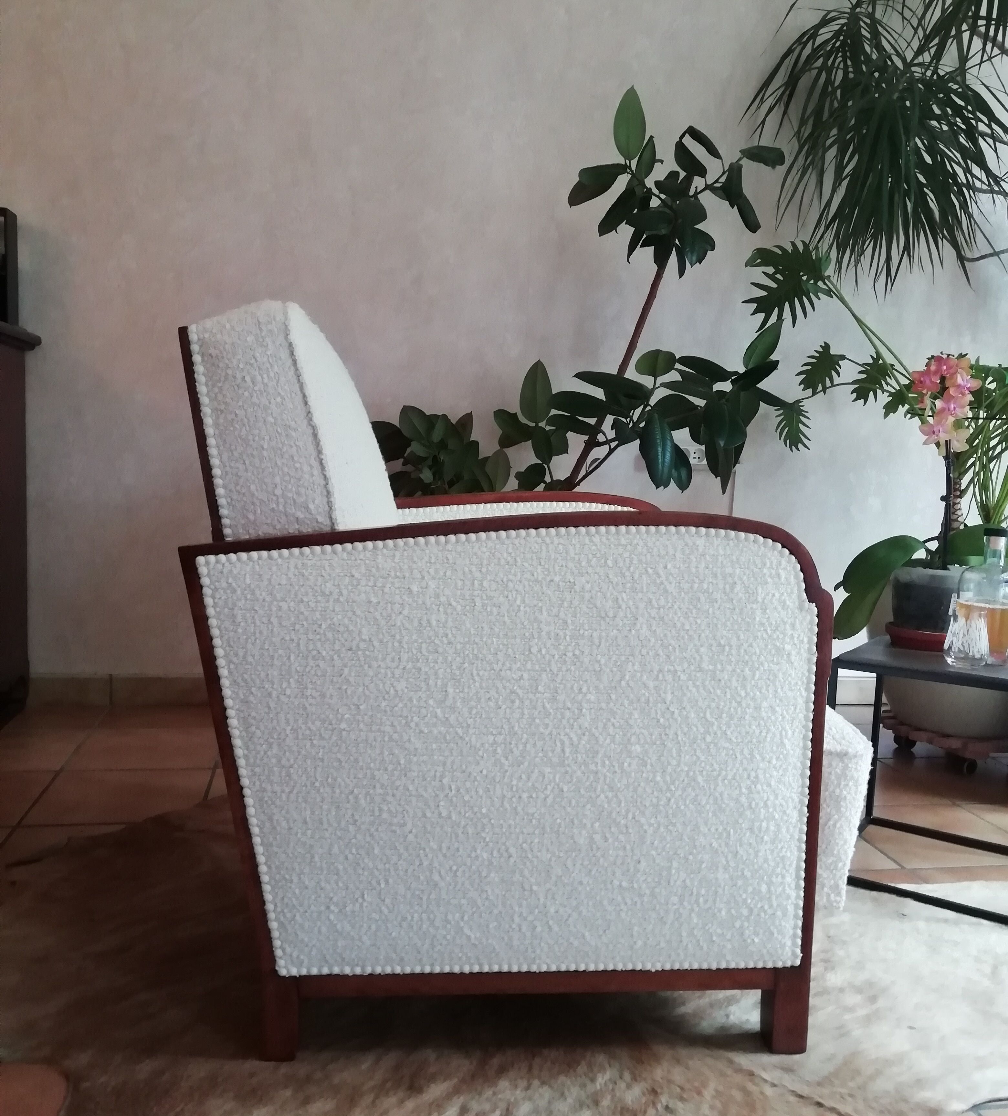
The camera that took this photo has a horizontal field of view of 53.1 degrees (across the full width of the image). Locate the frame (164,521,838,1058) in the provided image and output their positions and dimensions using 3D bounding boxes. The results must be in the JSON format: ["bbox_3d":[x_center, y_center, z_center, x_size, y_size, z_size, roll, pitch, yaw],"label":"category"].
[{"bbox_3d":[0.009,0.267,1.192,0.759,0.652,0.055,2,6,-6],"label":"frame"}]

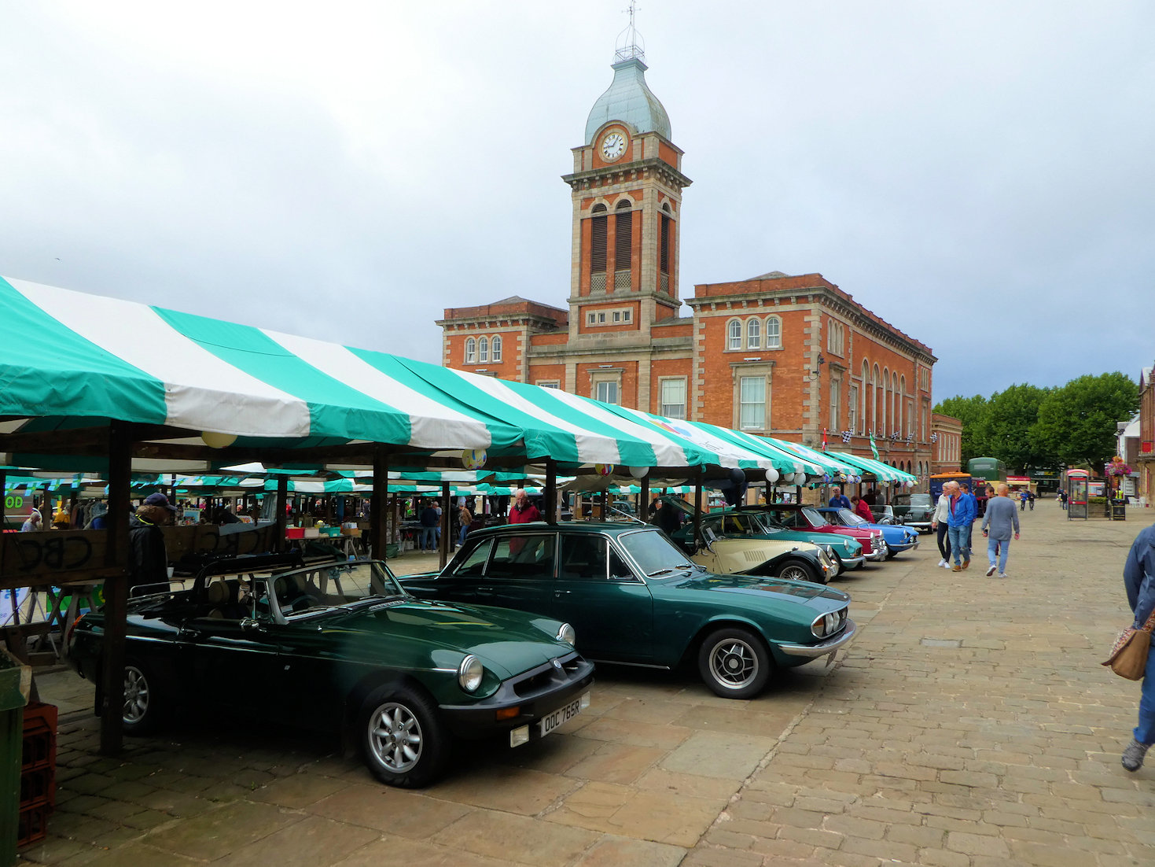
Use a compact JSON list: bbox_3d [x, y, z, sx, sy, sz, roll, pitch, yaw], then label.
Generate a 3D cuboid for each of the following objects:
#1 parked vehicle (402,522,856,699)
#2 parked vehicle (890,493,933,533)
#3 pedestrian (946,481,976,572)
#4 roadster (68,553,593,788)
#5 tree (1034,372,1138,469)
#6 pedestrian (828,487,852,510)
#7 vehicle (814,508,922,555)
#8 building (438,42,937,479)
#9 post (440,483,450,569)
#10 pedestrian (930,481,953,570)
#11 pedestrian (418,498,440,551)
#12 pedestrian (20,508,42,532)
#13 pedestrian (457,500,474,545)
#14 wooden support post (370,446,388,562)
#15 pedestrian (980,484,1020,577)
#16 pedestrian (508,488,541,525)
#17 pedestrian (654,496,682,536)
[{"bbox_3d":[0.207,1.514,7.631,4.600,1.400,1.660,-2,-3,27],"label":"parked vehicle"},{"bbox_3d":[12.750,2.950,30.300,1.600,1.450,3.950,0,-3,25],"label":"parked vehicle"},{"bbox_3d":[7.614,1.855,15.900,0.560,1.780,0.420,0,-3,23],"label":"pedestrian"},{"bbox_3d":[-1.795,1.515,5.740,3.980,1.240,1.530,-2,-4,25],"label":"roadster"},{"bbox_3d":[55.874,0.099,88.000,11.000,13.600,11.000,0,-3,33],"label":"tree"},{"bbox_3d":[7.351,2.420,22.413,0.550,1.770,0.350,1,-1,14],"label":"pedestrian"},{"bbox_3d":[7.040,2.590,21.250,3.800,1.240,1.520,-2,-4,30],"label":"vehicle"},{"bbox_3d":[13.982,-12.063,77.139,32.000,36.000,43.500,1,-1,33],"label":"building"},{"bbox_3d":[-2.733,1.962,16.500,0.110,2.250,0.110,0,-3,26],"label":"post"},{"bbox_3d":[7.393,1.864,16.300,0.500,1.720,0.420,1,-1,20],"label":"pedestrian"},{"bbox_3d":[-4.856,3.027,26.200,0.540,1.720,0.360,1,-3,-6],"label":"pedestrian"},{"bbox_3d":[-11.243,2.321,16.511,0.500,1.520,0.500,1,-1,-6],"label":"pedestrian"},{"bbox_3d":[-3.857,3.054,27.512,0.550,1.620,0.520,1,-1,12],"label":"pedestrian"},{"bbox_3d":[-1.783,1.113,7.136,0.100,2.180,0.100,1,-1,33],"label":"wooden support post"},{"bbox_3d":[8.016,1.841,15.200,0.620,1.780,0.420,1,-1,14],"label":"pedestrian"},{"bbox_3d":[-0.725,1.591,10.900,0.520,1.700,0.360,1,-3,12],"label":"pedestrian"},{"bbox_3d":[1.936,2.096,17.100,0.550,1.500,0.480,3,-3,-37],"label":"pedestrian"}]

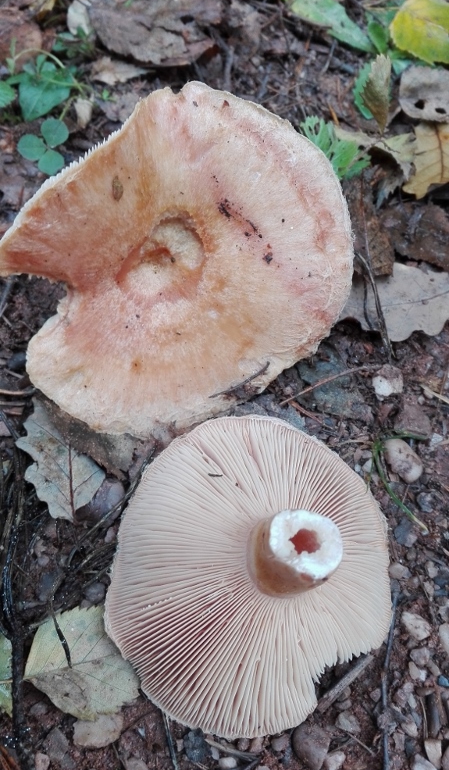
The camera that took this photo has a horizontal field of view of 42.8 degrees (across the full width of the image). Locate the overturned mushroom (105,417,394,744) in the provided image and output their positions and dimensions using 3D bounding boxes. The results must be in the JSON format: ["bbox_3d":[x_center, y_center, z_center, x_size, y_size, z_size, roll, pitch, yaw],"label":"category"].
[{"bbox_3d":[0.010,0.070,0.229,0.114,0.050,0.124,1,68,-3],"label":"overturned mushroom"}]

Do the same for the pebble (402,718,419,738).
[{"bbox_3d":[0.085,0.156,0.260,0.005,0.005,0.007,-35,70,-15],"label":"pebble"}]

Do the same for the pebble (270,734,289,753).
[{"bbox_3d":[0.025,0.162,0.258,0.009,0.006,0.006,-19,66,-9],"label":"pebble"}]

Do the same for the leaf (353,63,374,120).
[{"bbox_3d":[0.106,-0.217,0.425,0.021,0.009,0.052,4,65,2],"label":"leaf"}]

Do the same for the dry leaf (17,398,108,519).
[{"bbox_3d":[-0.076,0.034,0.264,0.038,0.009,0.059,-10,68,-4],"label":"dry leaf"}]

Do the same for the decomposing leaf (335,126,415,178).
[{"bbox_3d":[0.086,-0.134,0.327,0.044,0.016,0.036,7,68,3],"label":"decomposing leaf"}]

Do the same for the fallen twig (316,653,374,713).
[{"bbox_3d":[0.057,0.139,0.267,0.040,0.005,0.004,-36,70,-15],"label":"fallen twig"}]

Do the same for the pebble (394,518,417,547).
[{"bbox_3d":[0.081,0.066,0.255,0.009,0.007,0.012,-16,69,-7],"label":"pebble"}]

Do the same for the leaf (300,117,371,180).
[{"bbox_3d":[0.061,-0.136,0.327,0.043,0.012,0.034,37,72,14],"label":"leaf"}]

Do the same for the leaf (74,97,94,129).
[{"bbox_3d":[-0.091,-0.176,0.372,0.011,0.006,0.028,-7,68,-3],"label":"leaf"}]

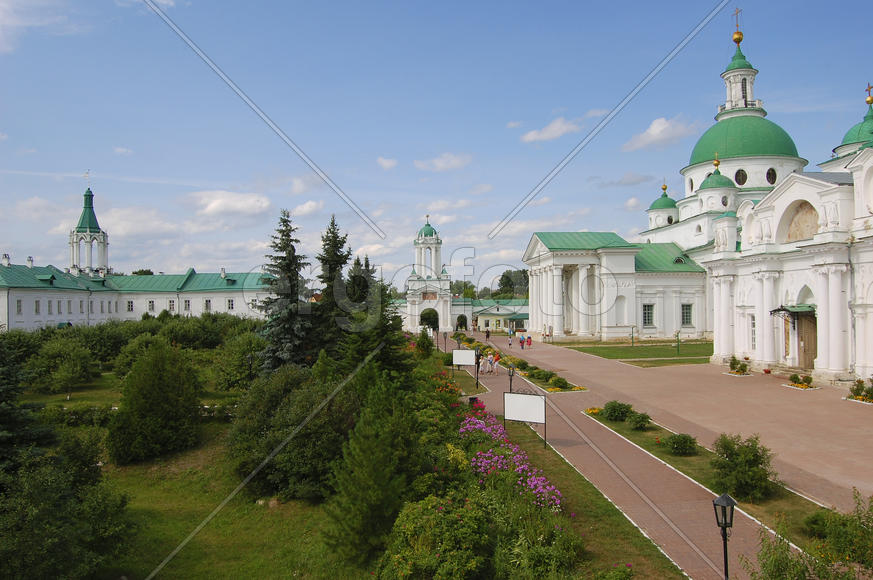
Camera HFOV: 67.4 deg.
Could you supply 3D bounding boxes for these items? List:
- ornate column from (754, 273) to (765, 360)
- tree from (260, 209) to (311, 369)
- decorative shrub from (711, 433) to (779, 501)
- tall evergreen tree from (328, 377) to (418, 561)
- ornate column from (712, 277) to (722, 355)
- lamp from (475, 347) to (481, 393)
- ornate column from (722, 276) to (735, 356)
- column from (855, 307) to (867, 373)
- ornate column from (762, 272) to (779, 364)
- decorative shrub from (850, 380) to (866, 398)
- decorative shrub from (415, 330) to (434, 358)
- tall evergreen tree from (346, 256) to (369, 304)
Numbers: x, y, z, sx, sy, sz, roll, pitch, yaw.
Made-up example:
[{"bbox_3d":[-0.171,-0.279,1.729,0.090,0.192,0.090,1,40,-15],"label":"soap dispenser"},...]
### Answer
[{"bbox_3d":[24.946,2.065,50.400,0.850,6.700,0.850,0,-2,-1],"label":"ornate column"},{"bbox_3d":[-9.250,0.450,40.000,3.700,10.800,3.700,0,-1,-4],"label":"tree"},{"bbox_3d":[8.477,4.858,18.000,1.650,1.600,1.600,0,-2,0],"label":"decorative shrub"},{"bbox_3d":[-1.508,3.924,14.500,2.000,4.000,2.000,0,-1,-4],"label":"tall evergreen tree"},{"bbox_3d":[24.768,2.291,57.400,0.850,6.700,0.850,0,-2,-1],"label":"ornate column"},{"bbox_3d":[2.539,4.892,40.500,0.360,2.800,0.360,0,-1,-4],"label":"lamp"},{"bbox_3d":[24.832,2.243,56.000,0.850,6.700,0.850,0,-2,-1],"label":"ornate column"},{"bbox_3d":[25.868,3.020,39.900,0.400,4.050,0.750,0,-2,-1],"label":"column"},{"bbox_3d":[24.985,2.087,49.100,0.850,6.700,0.850,0,-2,-1],"label":"ornate column"},{"bbox_3d":[24.004,5.631,37.200,0.750,1.000,0.750,0,-2,0],"label":"decorative shrub"},{"bbox_3d":[-1.134,5.326,64.500,1.850,2.900,1.850,0,-2,0],"label":"decorative shrub"},{"bbox_3d":[-6.600,1.600,54.000,2.800,8.800,2.800,0,-1,-4],"label":"tall evergreen tree"}]

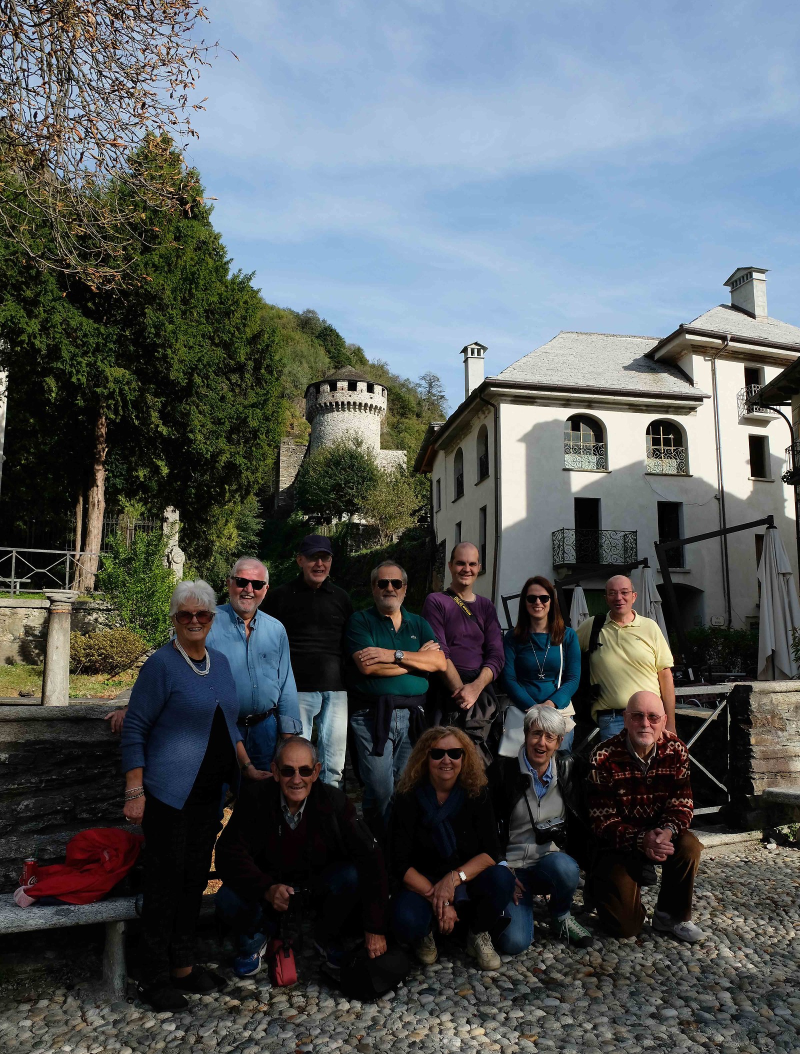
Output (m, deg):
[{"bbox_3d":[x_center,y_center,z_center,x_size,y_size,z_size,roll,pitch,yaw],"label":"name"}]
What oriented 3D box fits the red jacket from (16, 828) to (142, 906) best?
[{"bbox_3d":[-1.254,1.337,3.530,0.470,0.260,0.320,1,-7,-14],"label":"red jacket"}]

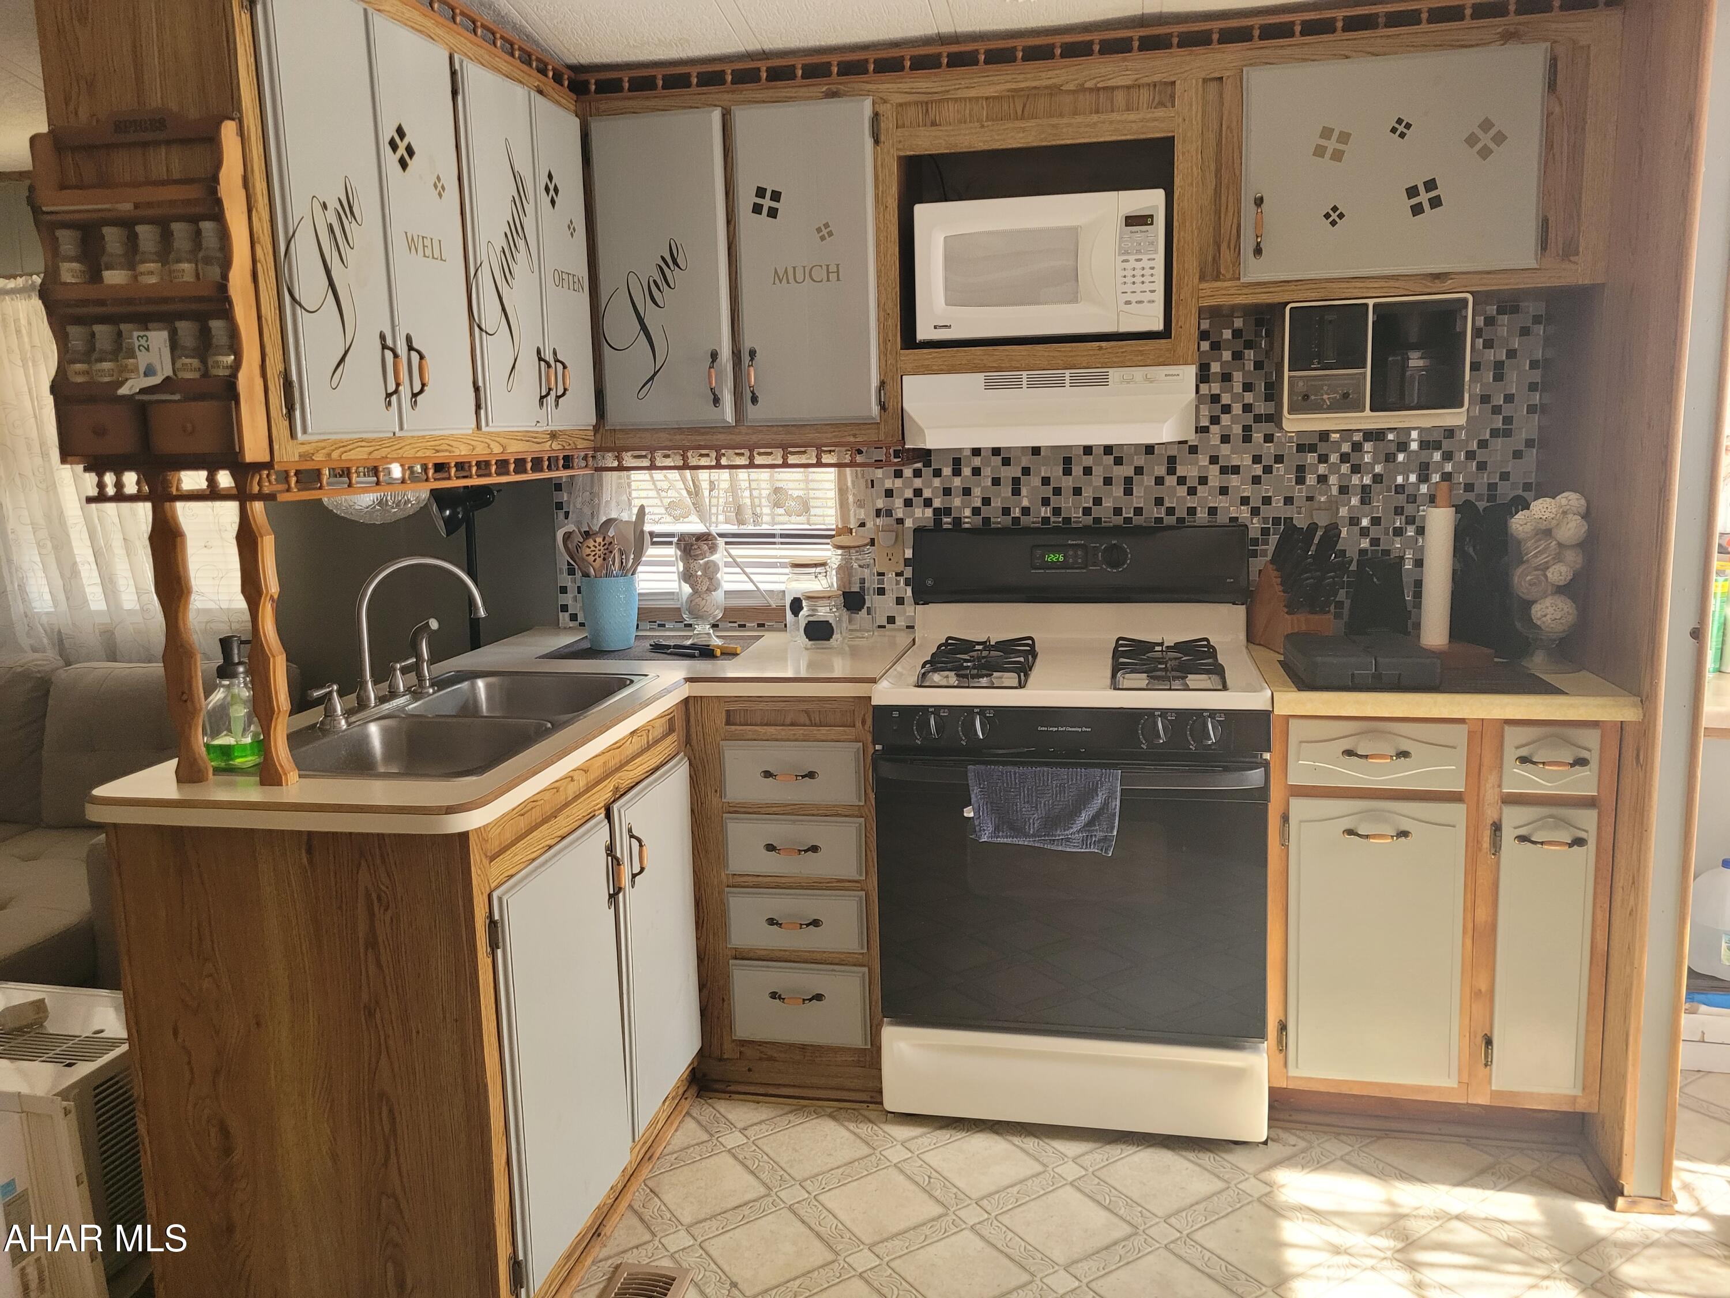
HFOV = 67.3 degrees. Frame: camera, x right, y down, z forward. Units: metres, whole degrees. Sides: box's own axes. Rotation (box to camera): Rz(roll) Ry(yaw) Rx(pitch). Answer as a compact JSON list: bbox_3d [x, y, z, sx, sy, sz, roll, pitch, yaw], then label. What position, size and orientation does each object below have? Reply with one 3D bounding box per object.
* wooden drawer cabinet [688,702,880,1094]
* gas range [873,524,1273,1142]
[{"bbox_3d":[-0.106,0.485,3.005,0.402,0.895,0.575,0,10,12],"label":"wooden drawer cabinet"},{"bbox_3d":[0.462,0.347,2.841,0.764,1.188,0.670,0,10,12],"label":"gas range"}]

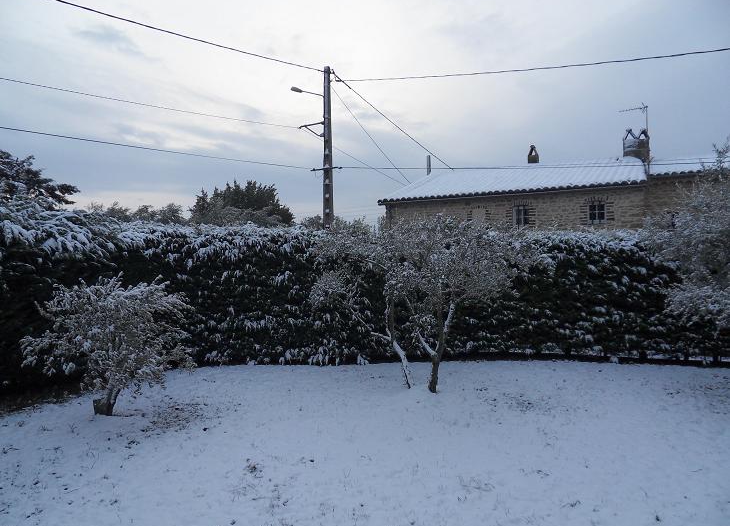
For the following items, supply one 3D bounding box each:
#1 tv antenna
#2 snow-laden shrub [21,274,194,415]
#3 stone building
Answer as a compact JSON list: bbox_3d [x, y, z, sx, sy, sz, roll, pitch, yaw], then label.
[{"bbox_3d":[10.925,-5.919,20.733,1.300,1.320,0.420,-1,-1,28],"label":"tv antenna"},{"bbox_3d":[-2.848,0.902,5.603,1.750,1.580,1.600,1,-1,-27],"label":"snow-laden shrub"},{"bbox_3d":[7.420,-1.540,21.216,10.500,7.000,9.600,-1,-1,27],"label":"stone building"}]

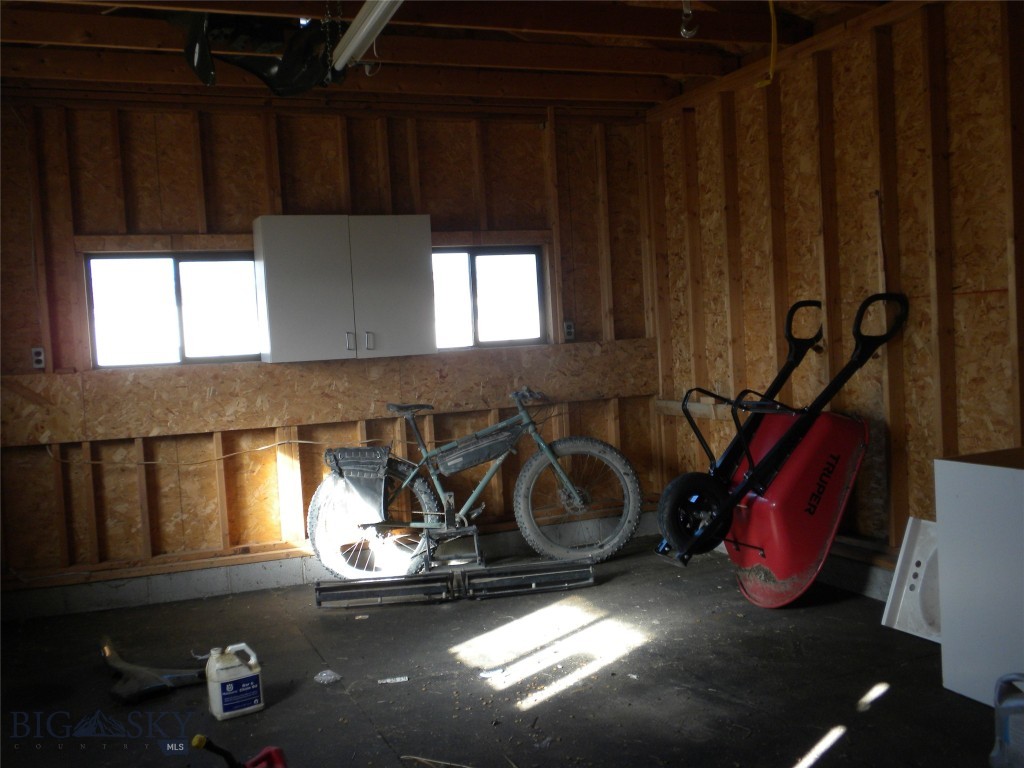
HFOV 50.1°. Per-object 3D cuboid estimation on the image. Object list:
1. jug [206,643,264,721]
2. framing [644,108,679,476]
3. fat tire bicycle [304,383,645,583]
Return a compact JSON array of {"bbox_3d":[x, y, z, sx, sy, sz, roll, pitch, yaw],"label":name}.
[{"bbox_3d":[-1.008,1.067,3.973,0.185,0.243,0.125,-5,3,-37],"label":"jug"},{"bbox_3d":[0.953,-0.444,6.889,0.089,2.406,0.038,-4,3,-22],"label":"framing"},{"bbox_3d":[-0.195,0.556,6.069,1.870,1.035,0.700,-4,2,-13],"label":"fat tire bicycle"}]

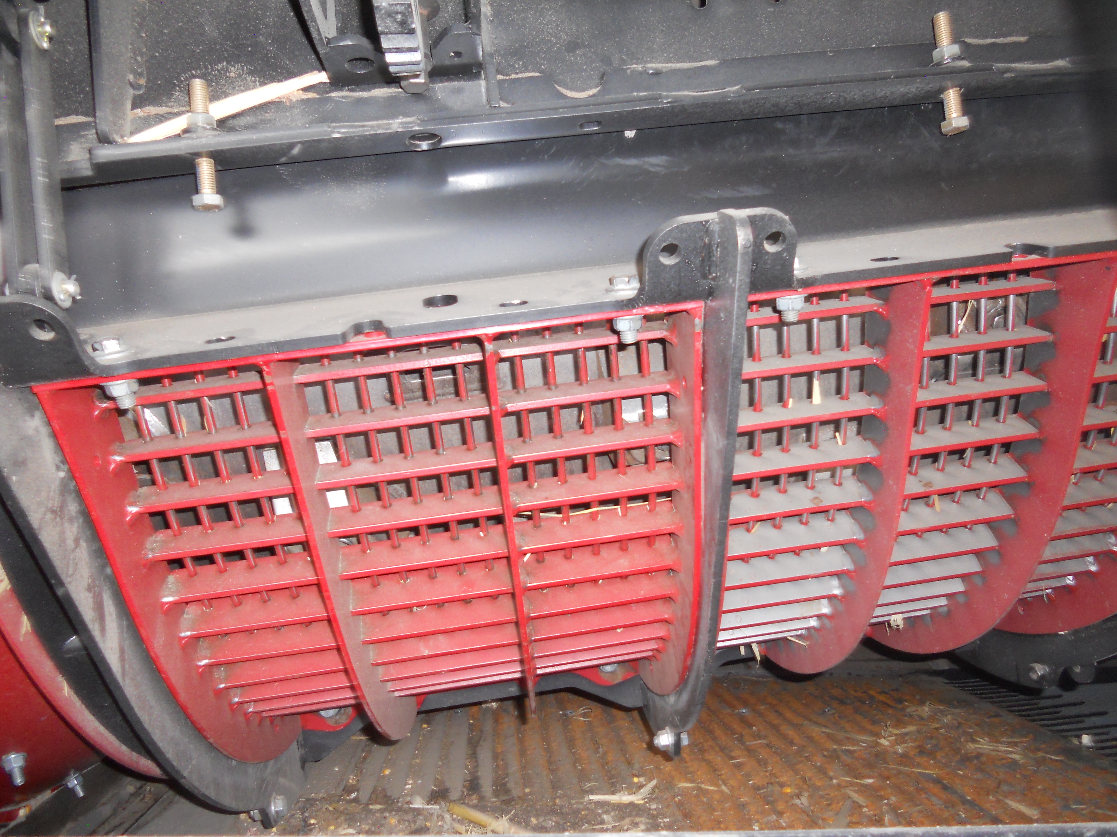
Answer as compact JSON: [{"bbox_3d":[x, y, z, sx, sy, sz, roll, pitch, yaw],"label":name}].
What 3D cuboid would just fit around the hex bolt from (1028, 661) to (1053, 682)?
[{"bbox_3d":[0.580,0.306,1.050,0.020,0.023,0.023,-9,0,-6],"label":"hex bolt"}]

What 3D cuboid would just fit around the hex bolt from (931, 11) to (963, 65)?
[{"bbox_3d":[0.289,-0.284,0.650,0.021,0.037,0.021,-7,-1,0],"label":"hex bolt"}]

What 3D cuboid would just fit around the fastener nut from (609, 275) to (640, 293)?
[{"bbox_3d":[0.046,-0.095,0.613,0.024,0.011,0.024,-7,14,0],"label":"fastener nut"}]

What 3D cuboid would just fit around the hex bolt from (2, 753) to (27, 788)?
[{"bbox_3d":[-0.514,0.333,0.825,0.021,0.025,0.021,-32,-27,0],"label":"hex bolt"}]

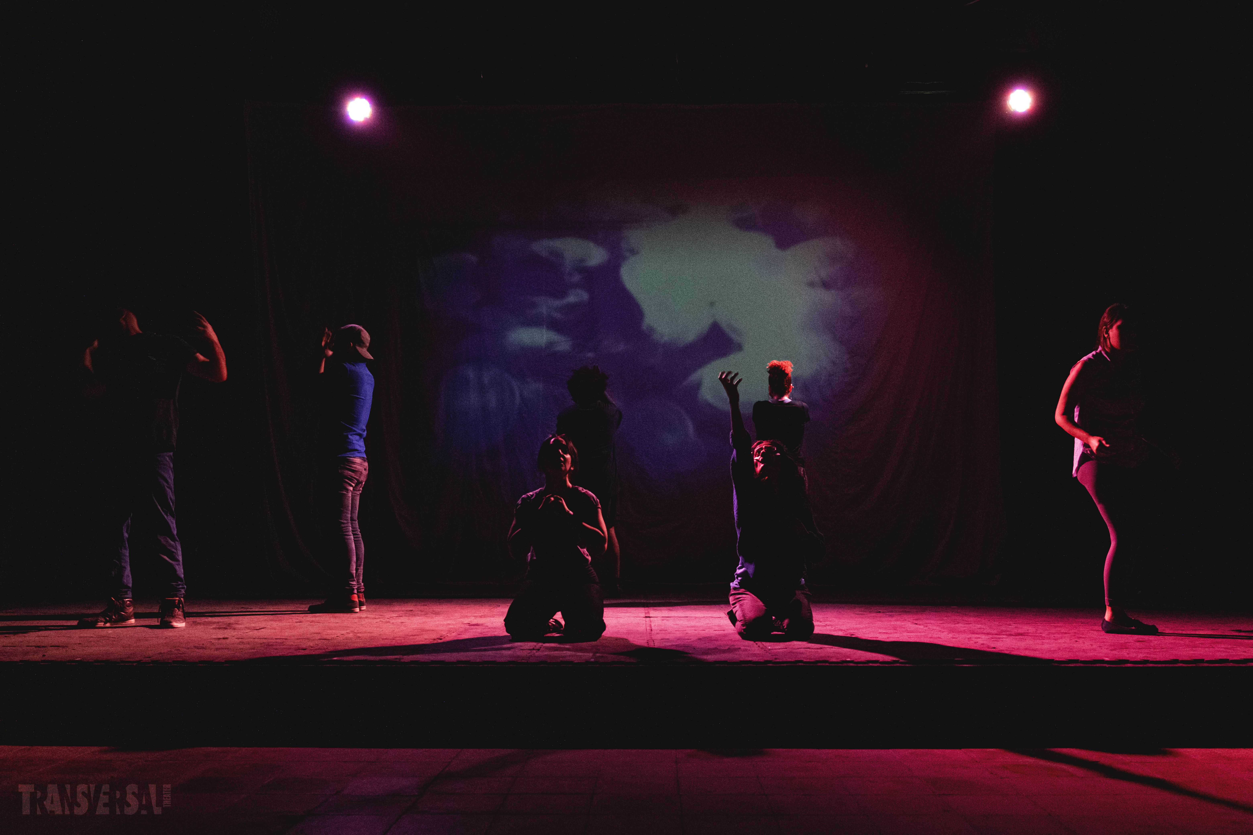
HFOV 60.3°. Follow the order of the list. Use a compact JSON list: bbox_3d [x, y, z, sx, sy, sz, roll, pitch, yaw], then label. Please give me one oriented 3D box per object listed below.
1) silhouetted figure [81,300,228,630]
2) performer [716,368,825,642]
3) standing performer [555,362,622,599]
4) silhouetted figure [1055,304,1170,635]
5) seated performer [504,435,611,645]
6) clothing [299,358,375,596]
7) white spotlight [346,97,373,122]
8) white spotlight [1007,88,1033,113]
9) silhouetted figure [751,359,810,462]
[{"bbox_3d":[-2.595,0.262,5.902,0.770,1.758,0.420,-2,-6,20],"label":"silhouetted figure"},{"bbox_3d":[0.721,0.429,5.384,0.500,1.328,0.620,0,-5,5],"label":"performer"},{"bbox_3d":[-0.283,0.471,8.091,0.500,1.752,0.400,0,-5,3],"label":"standing performer"},{"bbox_3d":[2.458,0.256,5.500,0.500,1.694,0.400,5,-7,-43],"label":"silhouetted figure"},{"bbox_3d":[-0.348,0.589,5.368,0.490,1.006,0.620,0,-5,0],"label":"seated performer"},{"bbox_3d":[-1.796,0.348,6.697,0.400,1.476,0.450,-2,-6,21],"label":"clothing"},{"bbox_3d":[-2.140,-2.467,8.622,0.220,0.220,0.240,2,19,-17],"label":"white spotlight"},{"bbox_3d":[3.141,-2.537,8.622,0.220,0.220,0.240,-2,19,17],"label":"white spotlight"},{"bbox_3d":[1.099,0.445,7.692,0.440,1.730,0.360,0,-5,3],"label":"silhouetted figure"}]

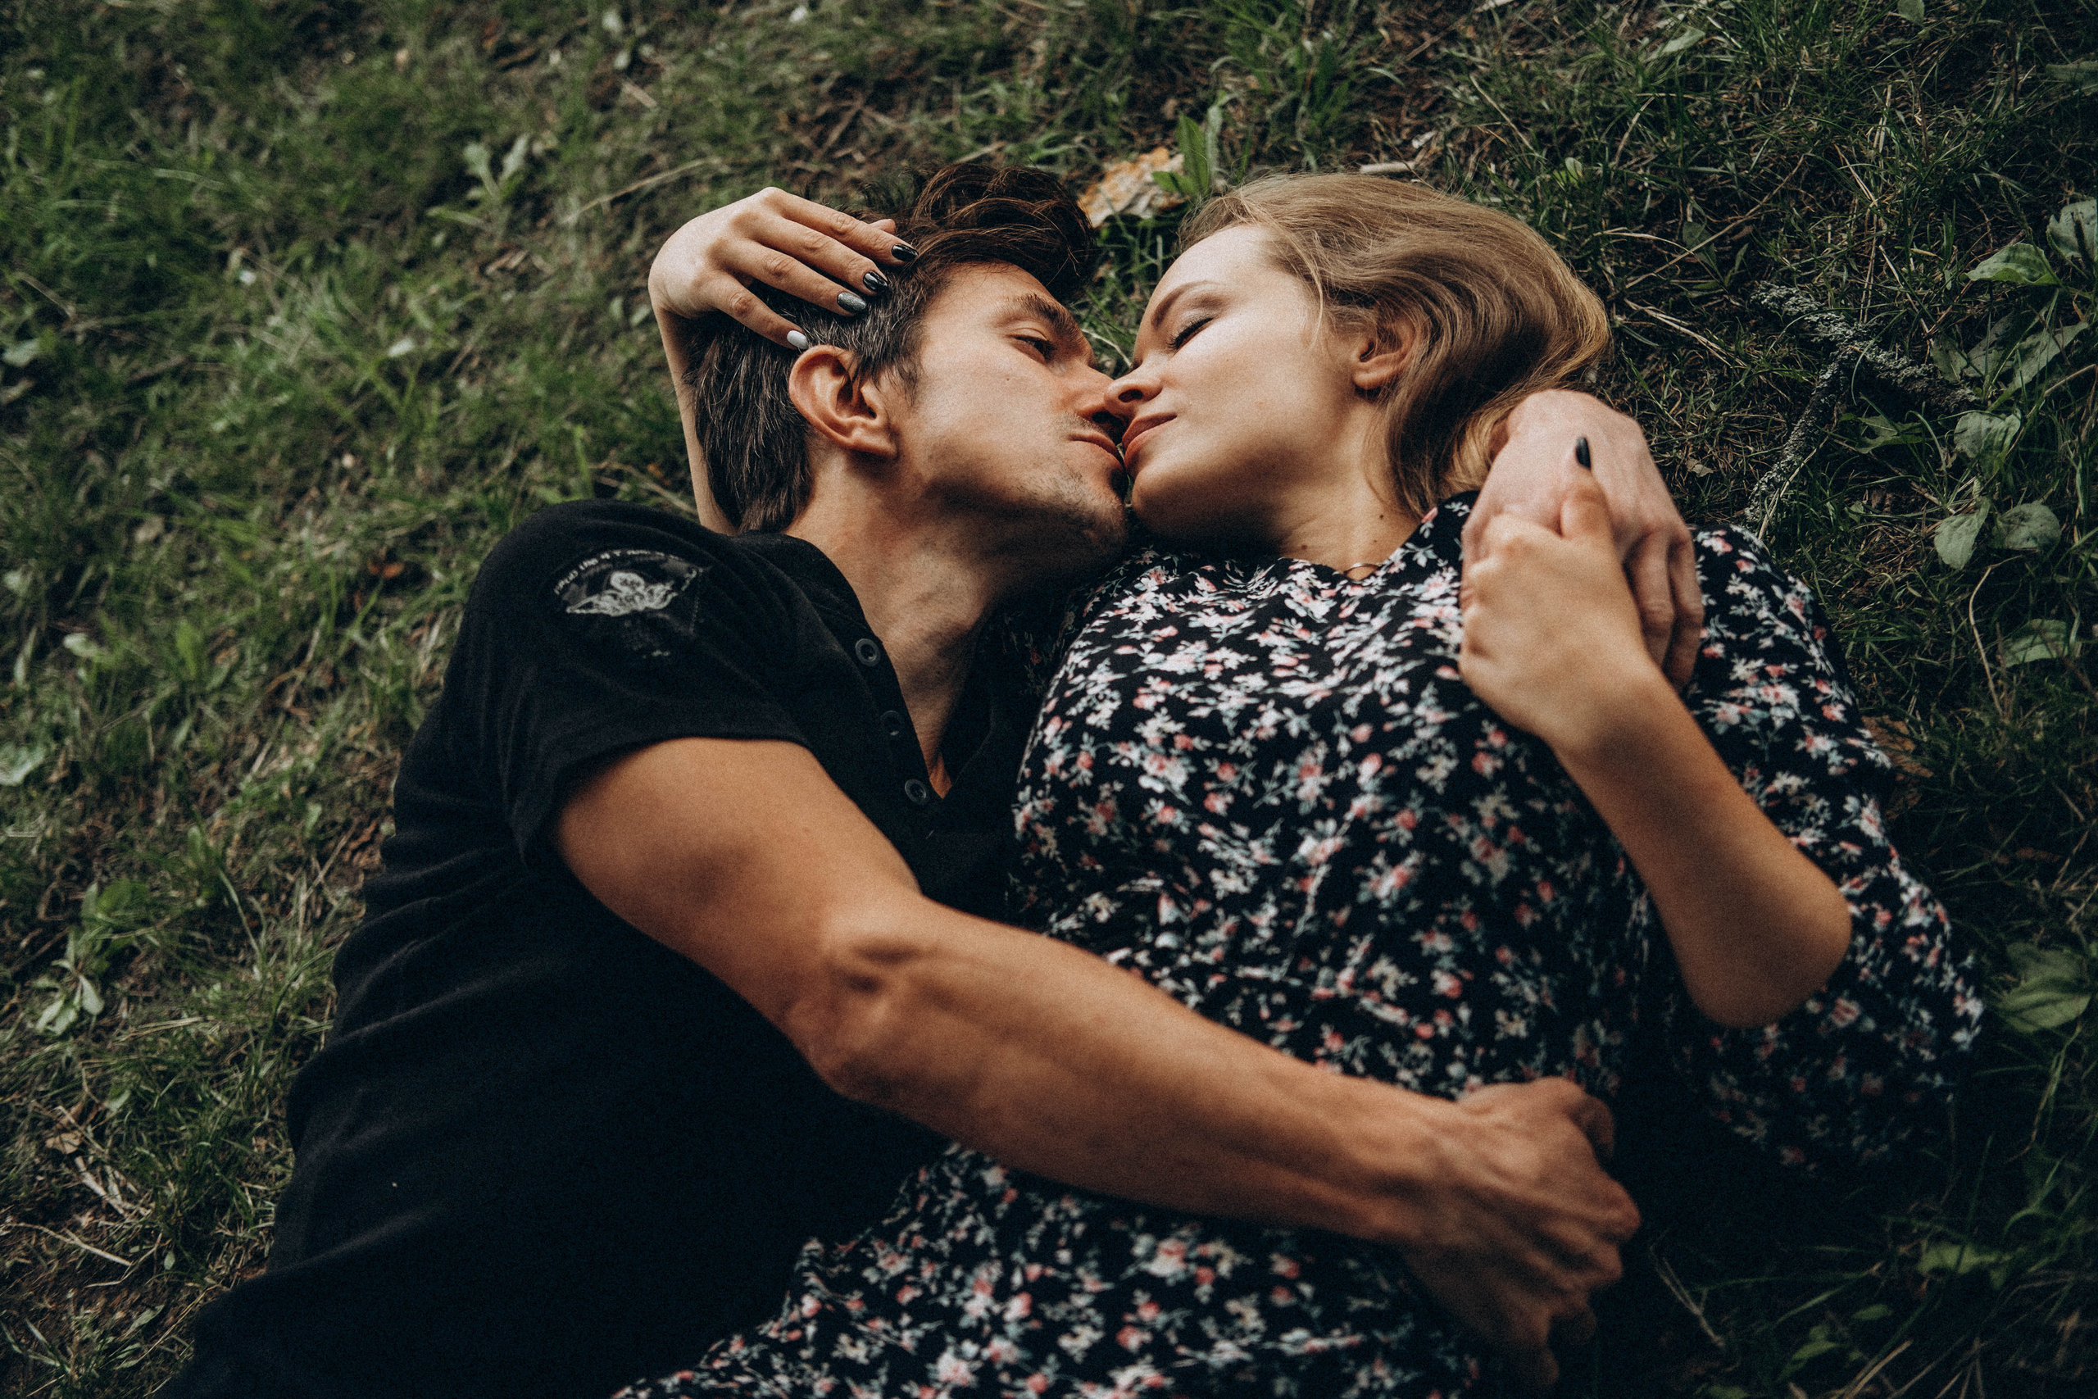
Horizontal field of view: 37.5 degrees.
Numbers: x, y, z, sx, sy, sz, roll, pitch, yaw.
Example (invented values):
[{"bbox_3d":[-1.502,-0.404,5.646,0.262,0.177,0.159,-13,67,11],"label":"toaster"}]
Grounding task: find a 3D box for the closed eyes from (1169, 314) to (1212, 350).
[{"bbox_3d":[0.073,-0.190,1.600,0.012,0.030,0.013,29,60,-15],"label":"closed eyes"}]

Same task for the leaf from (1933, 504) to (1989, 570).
[{"bbox_3d":[0.502,-0.090,1.700,0.028,0.012,0.046,14,54,10],"label":"leaf"}]

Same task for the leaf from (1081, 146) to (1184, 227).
[{"bbox_3d":[0.049,-0.302,1.830,0.070,0.016,0.048,-27,58,-19],"label":"leaf"}]

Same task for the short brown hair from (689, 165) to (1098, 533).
[{"bbox_3d":[-0.081,-0.184,1.620,0.220,0.170,0.190,-20,60,6],"label":"short brown hair"}]

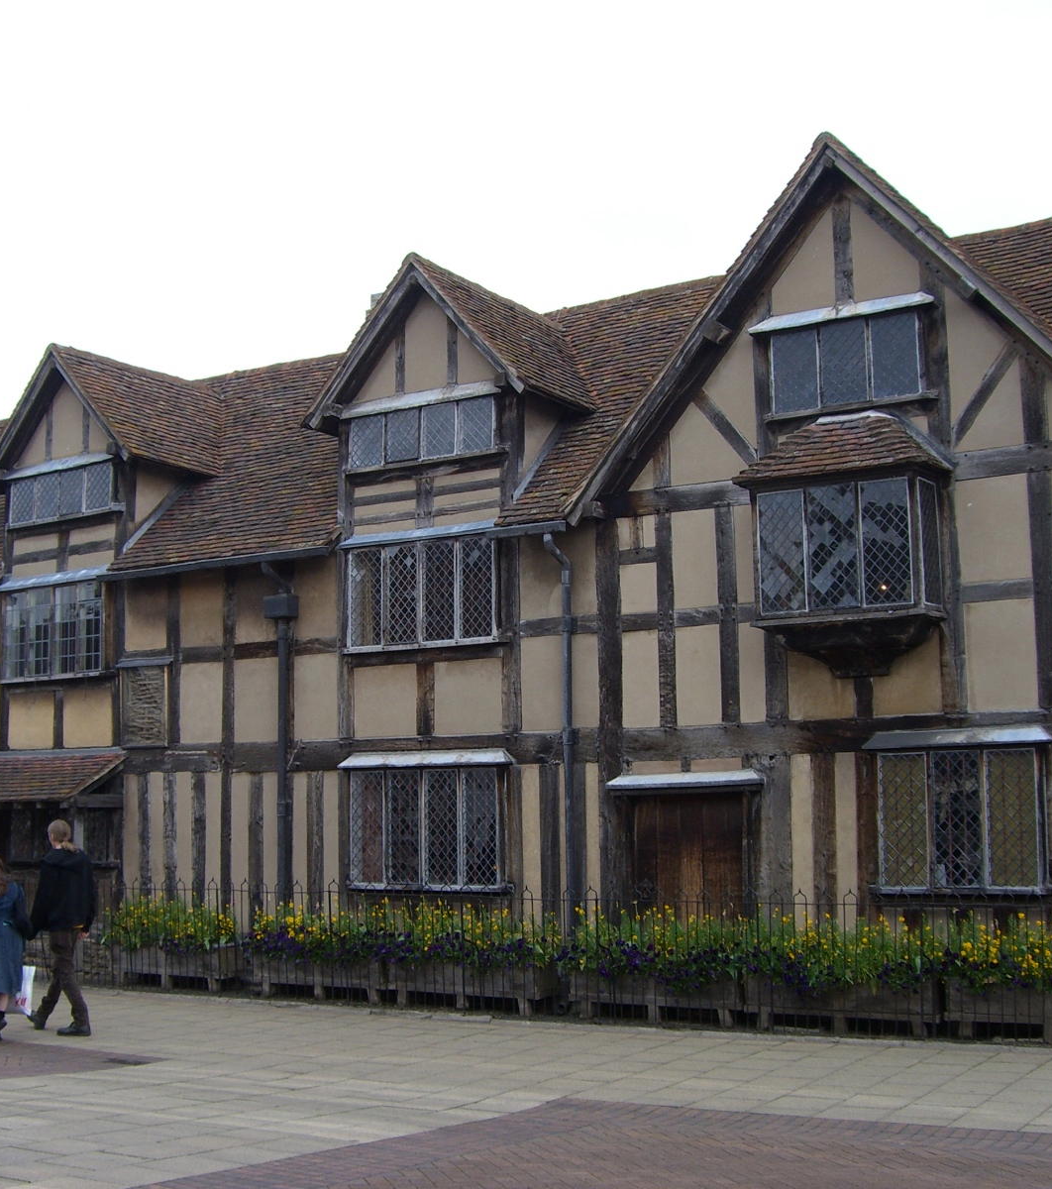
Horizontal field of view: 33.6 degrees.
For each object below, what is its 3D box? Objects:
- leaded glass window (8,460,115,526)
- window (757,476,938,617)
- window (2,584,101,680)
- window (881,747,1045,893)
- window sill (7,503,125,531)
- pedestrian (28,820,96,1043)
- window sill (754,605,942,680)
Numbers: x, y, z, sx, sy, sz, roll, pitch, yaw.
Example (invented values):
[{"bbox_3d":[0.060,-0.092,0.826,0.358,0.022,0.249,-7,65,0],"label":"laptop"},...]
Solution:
[{"bbox_3d":[-5.923,-1.273,22.141,1.987,0.641,0.100,-6,-9,34],"label":"leaded glass window"},{"bbox_3d":[2.876,-0.409,15.619,1.554,1.195,0.450,-6,-9,34],"label":"window"},{"bbox_3d":[-5.841,0.454,21.460,1.742,1.090,0.150,-5,-9,33],"label":"window"},{"bbox_3d":[3.728,1.946,14.999,1.410,1.174,0.170,-5,-9,33],"label":"window"},{"bbox_3d":[-5.825,-0.974,21.984,2.219,0.095,0.150,-6,-9,34],"label":"window sill"},{"bbox_3d":[-4.140,2.965,15.568,0.620,1.860,0.540,-6,-9,38],"label":"pedestrian"},{"bbox_3d":[2.870,0.448,15.506,1.631,0.538,0.520,-6,-9,34],"label":"window sill"}]

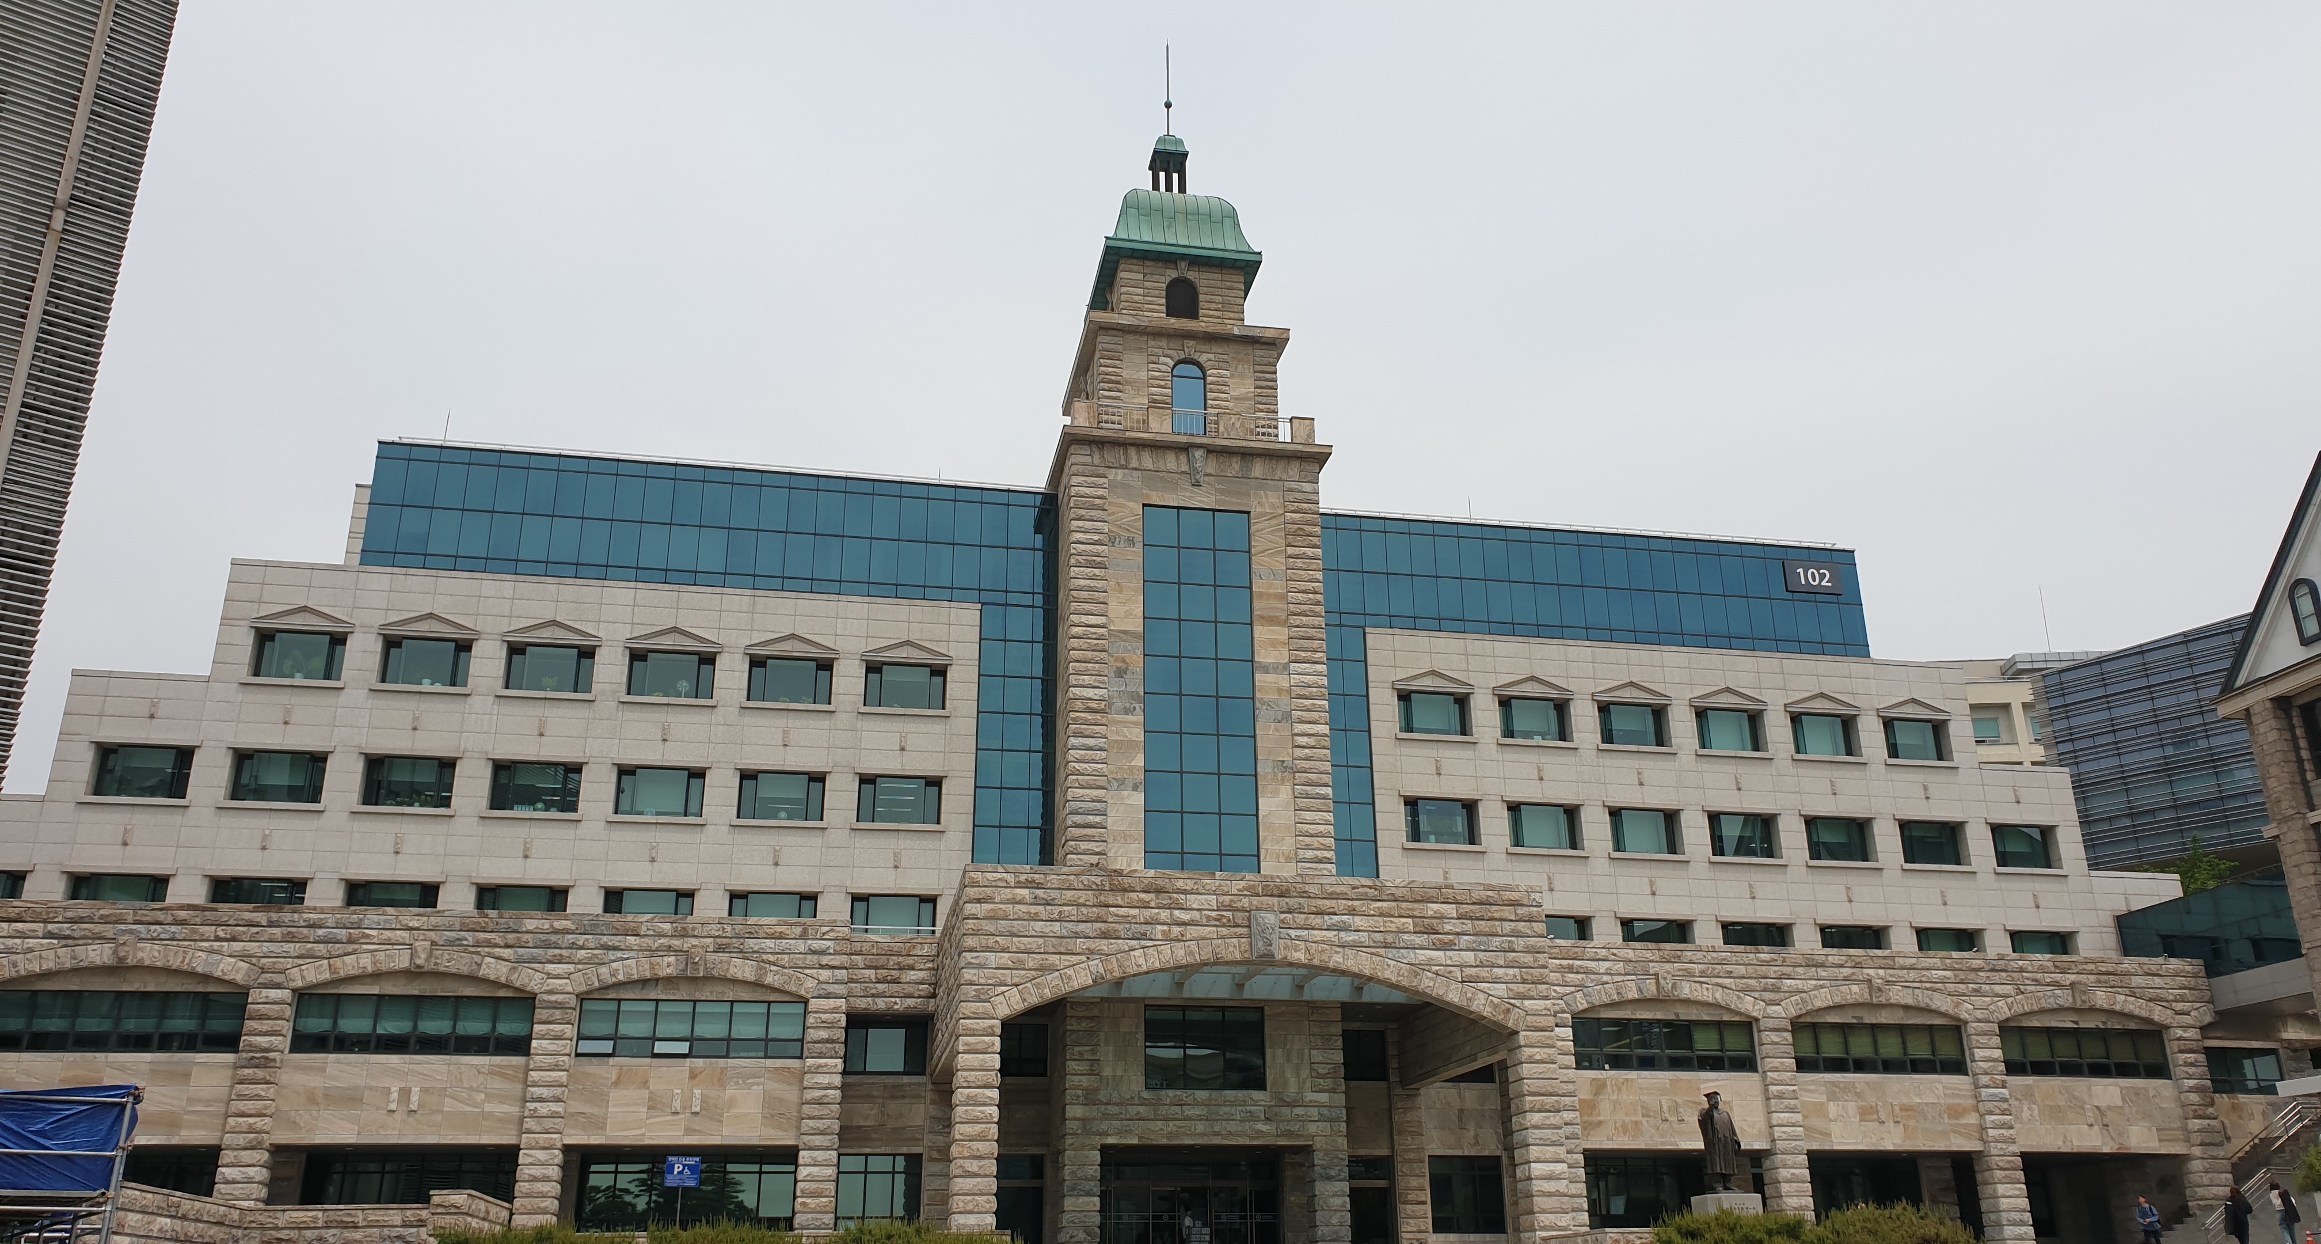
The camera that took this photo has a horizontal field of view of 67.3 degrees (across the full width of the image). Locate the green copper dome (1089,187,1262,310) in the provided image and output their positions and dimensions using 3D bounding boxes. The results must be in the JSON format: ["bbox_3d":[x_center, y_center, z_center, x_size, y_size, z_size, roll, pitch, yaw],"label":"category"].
[{"bbox_3d":[0.289,-13.121,61.903,5.400,3.550,5.400,3,-20,-11],"label":"green copper dome"}]

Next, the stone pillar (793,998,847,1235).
[{"bbox_3d":[-9.258,13.729,47.649,1.060,6.500,1.000,3,-21,-11],"label":"stone pillar"}]

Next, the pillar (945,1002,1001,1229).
[{"bbox_3d":[-4.318,11.725,40.690,1.000,5.130,0.980,3,-20,-11],"label":"pillar"}]

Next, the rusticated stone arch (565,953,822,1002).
[{"bbox_3d":[-12.666,9.731,47.639,6.653,1.405,0.700,3,-21,-10],"label":"rusticated stone arch"}]

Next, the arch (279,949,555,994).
[{"bbox_3d":[-19.809,9.387,46.785,6.850,1.220,0.600,3,-21,-11],"label":"arch"}]

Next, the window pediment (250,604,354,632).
[{"bbox_3d":[-25.389,-0.100,51.692,2.848,0.768,0.270,3,-21,-11],"label":"window pediment"}]

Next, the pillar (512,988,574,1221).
[{"bbox_3d":[-15.815,12.637,44.818,1.040,6.120,1.000,3,-20,-11],"label":"pillar"}]

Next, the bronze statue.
[{"bbox_3d":[14.118,13.078,43.954,1.060,2.487,0.800,3,-21,-10],"label":"bronze statue"}]

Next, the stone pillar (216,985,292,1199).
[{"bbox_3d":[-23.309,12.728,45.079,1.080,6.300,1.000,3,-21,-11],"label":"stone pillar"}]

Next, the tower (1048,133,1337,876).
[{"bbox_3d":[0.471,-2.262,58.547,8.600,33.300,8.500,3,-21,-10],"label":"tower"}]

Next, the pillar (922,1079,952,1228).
[{"bbox_3d":[-6.175,15.691,50.017,0.940,4.700,0.750,3,-21,-10],"label":"pillar"}]

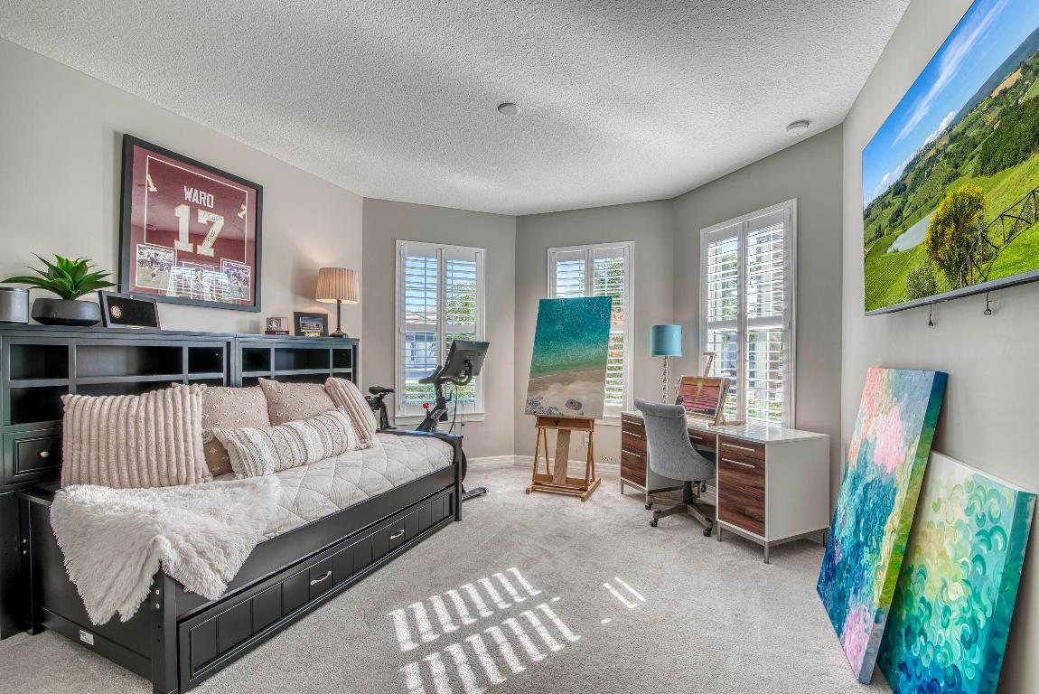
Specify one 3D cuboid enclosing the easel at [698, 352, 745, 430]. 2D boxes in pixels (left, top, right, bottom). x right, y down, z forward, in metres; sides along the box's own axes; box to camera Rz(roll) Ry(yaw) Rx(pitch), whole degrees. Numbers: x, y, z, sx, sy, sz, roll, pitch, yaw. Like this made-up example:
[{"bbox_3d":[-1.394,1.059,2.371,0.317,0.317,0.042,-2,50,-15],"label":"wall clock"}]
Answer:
[{"bbox_3d":[1.577,0.312,3.627,0.390,0.590,0.400,0,0,-24],"label":"easel"}]

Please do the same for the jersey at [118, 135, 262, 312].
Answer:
[{"bbox_3d":[-2.126,-0.750,2.885,0.040,0.932,0.846,0,0,24],"label":"jersey"}]

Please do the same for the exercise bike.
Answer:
[{"bbox_3d":[-0.920,0.635,3.902,1.220,1.370,0.580,0,0,28],"label":"exercise bike"}]

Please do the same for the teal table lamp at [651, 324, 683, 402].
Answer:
[{"bbox_3d":[1.342,0.195,3.970,0.286,0.830,0.286,0,0,-24],"label":"teal table lamp"}]

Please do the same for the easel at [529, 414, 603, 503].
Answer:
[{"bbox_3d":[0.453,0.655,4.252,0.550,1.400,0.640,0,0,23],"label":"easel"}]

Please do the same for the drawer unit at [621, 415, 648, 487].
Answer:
[{"bbox_3d":[1.290,0.920,4.020,0.580,0.620,0.355,0,0,-24],"label":"drawer unit"}]

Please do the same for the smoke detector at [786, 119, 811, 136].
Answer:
[{"bbox_3d":[1.923,-1.515,2.985,0.140,0.045,0.140,0,0,24],"label":"smoke detector"}]

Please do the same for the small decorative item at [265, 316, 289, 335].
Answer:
[{"bbox_3d":[-1.844,-0.160,3.293,0.080,0.147,0.160,0,0,41],"label":"small decorative item"}]

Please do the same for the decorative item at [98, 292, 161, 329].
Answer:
[{"bbox_3d":[-2.121,-0.185,2.369,0.025,0.188,0.337,-9,0,-1],"label":"decorative item"}]

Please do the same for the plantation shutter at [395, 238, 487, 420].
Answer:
[{"bbox_3d":[-0.830,-0.169,4.590,0.945,1.805,0.090,1,0,-21],"label":"plantation shutter"}]

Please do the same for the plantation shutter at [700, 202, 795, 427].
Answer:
[{"bbox_3d":[1.843,-0.157,3.541,0.090,1.815,0.920,1,0,-21],"label":"plantation shutter"}]

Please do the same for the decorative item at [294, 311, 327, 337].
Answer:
[{"bbox_3d":[-1.674,-0.173,3.492,0.263,0.195,0.020,1,-9,-45],"label":"decorative item"}]

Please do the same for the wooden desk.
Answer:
[{"bbox_3d":[1.517,0.966,3.455,0.610,0.750,1.450,1,0,-23],"label":"wooden desk"}]

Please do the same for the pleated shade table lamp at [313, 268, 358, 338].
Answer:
[{"bbox_3d":[-1.603,-0.388,3.823,0.350,0.600,0.350,0,0,24],"label":"pleated shade table lamp"}]

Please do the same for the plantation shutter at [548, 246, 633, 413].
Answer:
[{"bbox_3d":[0.753,-0.194,4.680,0.940,1.850,0.080,0,0,20],"label":"plantation shutter"}]

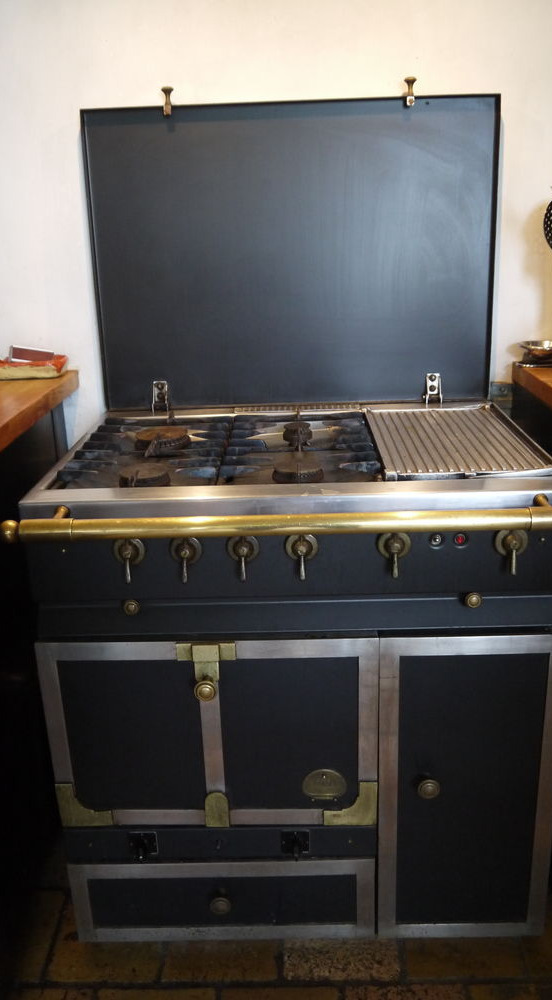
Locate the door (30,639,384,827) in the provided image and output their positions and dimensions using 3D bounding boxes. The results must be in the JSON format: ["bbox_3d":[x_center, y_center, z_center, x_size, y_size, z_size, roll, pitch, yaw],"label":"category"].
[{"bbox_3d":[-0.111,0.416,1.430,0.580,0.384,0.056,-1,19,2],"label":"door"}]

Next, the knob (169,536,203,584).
[{"bbox_3d":[-0.134,0.091,1.208,0.046,0.074,0.028,-1,20,2],"label":"knob"}]

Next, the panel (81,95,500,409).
[{"bbox_3d":[0.037,-0.499,1.695,0.827,0.602,0.042,-1,16,2],"label":"panel"}]

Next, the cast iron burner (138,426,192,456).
[{"bbox_3d":[-0.218,-0.115,1.571,0.106,0.026,0.106,-1,20,2],"label":"cast iron burner"}]

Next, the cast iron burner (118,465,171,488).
[{"bbox_3d":[-0.216,-0.036,1.338,0.085,0.025,0.085,-1,20,2],"label":"cast iron burner"}]

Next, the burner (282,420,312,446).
[{"bbox_3d":[0.047,-0.141,1.734,0.065,0.037,0.065,-1,19,2],"label":"burner"}]

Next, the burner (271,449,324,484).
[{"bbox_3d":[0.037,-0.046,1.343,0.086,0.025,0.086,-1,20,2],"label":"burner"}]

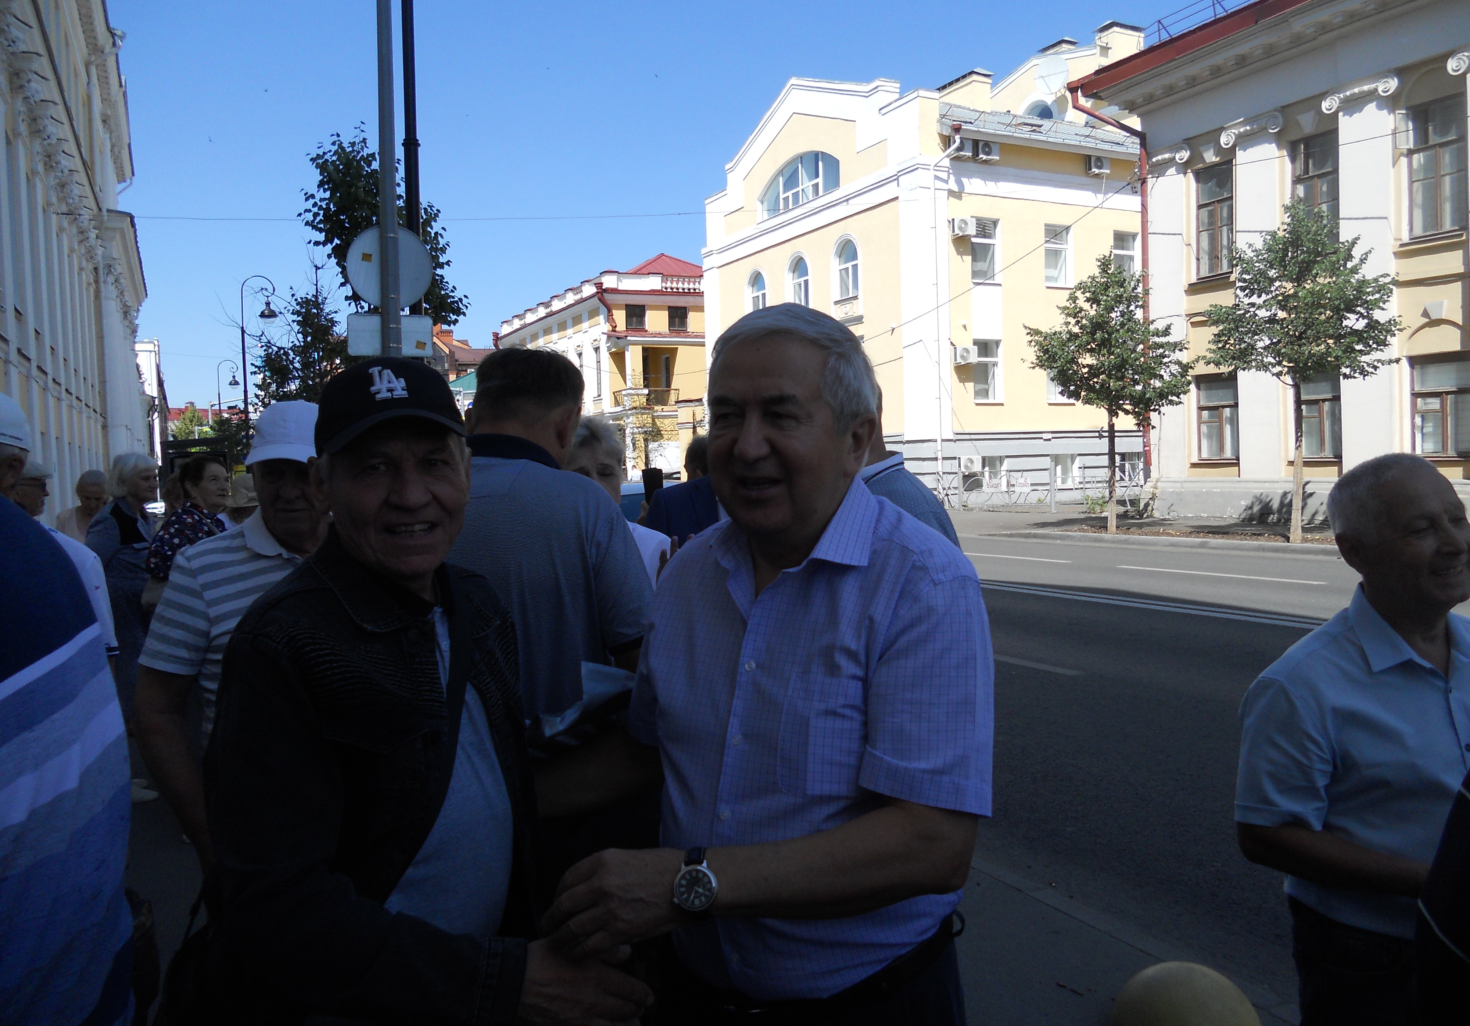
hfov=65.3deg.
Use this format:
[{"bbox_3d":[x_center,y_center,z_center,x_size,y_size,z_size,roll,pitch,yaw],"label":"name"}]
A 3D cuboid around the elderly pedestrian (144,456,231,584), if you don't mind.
[{"bbox_3d":[-2.245,0.574,4.830,0.380,1.645,0.480,-2,2,-5],"label":"elderly pedestrian"}]

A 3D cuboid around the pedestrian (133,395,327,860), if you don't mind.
[{"bbox_3d":[-0.742,0.629,2.000,0.530,1.645,0.360,-3,2,-30],"label":"pedestrian"}]

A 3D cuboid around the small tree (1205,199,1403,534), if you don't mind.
[{"bbox_3d":[9.478,-2.381,19.296,3.300,5.760,3.200,-1,2,26],"label":"small tree"}]

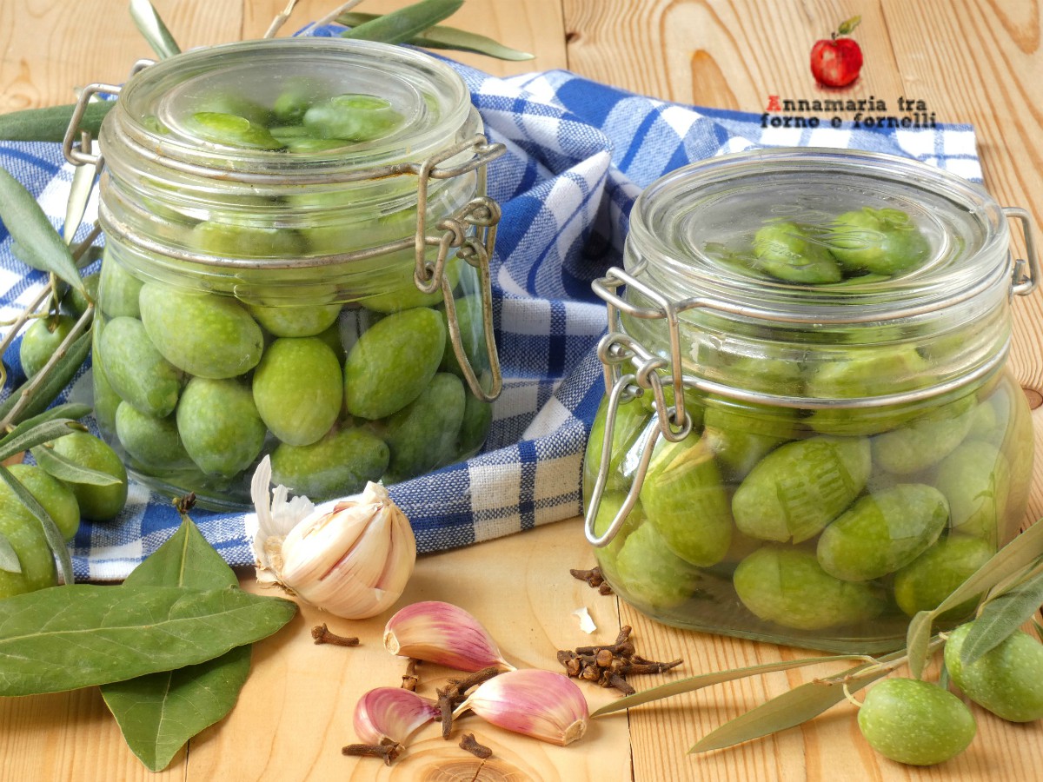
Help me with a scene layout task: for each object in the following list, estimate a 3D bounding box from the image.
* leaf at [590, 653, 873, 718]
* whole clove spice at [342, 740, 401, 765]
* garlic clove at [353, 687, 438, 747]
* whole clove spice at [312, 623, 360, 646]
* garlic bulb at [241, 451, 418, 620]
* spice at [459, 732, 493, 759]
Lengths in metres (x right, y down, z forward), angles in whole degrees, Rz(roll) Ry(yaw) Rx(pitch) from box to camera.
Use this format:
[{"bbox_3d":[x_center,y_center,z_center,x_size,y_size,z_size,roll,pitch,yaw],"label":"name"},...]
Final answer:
[{"bbox_3d":[0.053,0.074,1.136,0.075,0.008,0.010,-11,29,-12],"label":"leaf"},{"bbox_3d":[-0.037,0.089,1.111,0.015,0.005,0.006,2,27,3],"label":"whole clove spice"},{"bbox_3d":[-0.031,0.080,1.106,0.022,0.013,0.017,-7,28,-14],"label":"garlic clove"},{"bbox_3d":[-0.047,0.062,1.150,0.013,0.005,0.005,8,28,15],"label":"whole clove spice"},{"bbox_3d":[-0.049,0.040,1.172,0.043,0.038,0.036,1,27,0],"label":"garlic bulb"},{"bbox_3d":[-0.011,0.087,1.103,0.011,0.004,0.004,23,35,38],"label":"spice"}]

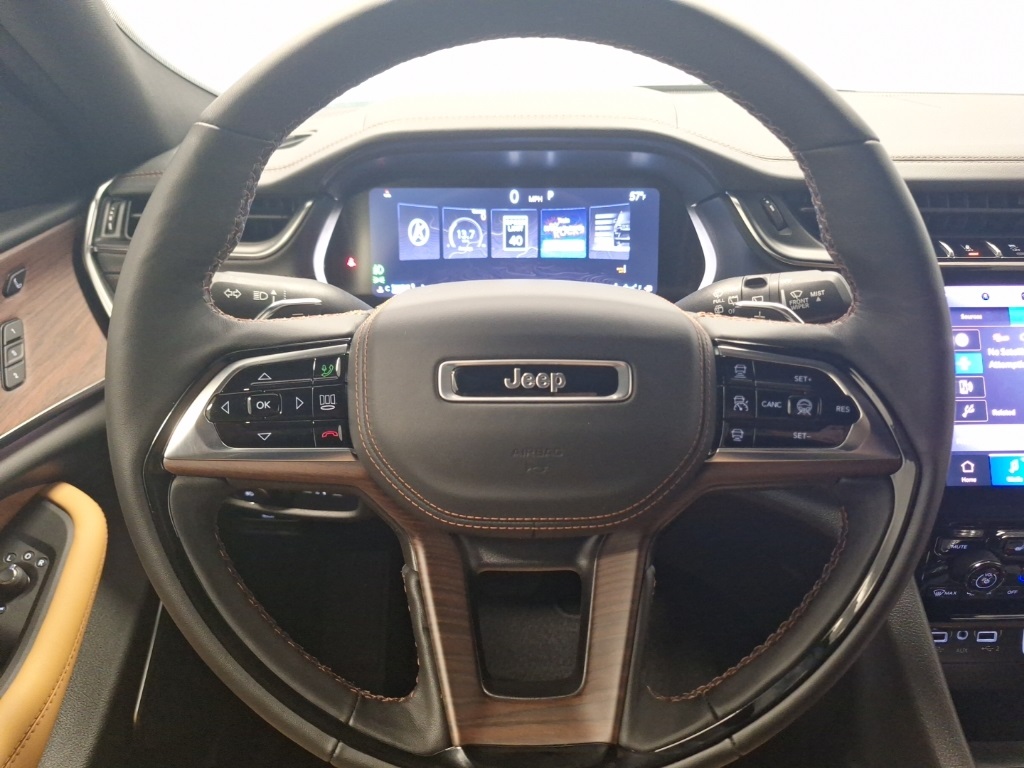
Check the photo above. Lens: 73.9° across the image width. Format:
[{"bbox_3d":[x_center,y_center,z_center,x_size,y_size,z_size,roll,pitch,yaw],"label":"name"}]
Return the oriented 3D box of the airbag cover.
[{"bbox_3d":[0.010,0.011,0.326,0.174,0.122,0.050,0,5,1],"label":"airbag cover"}]

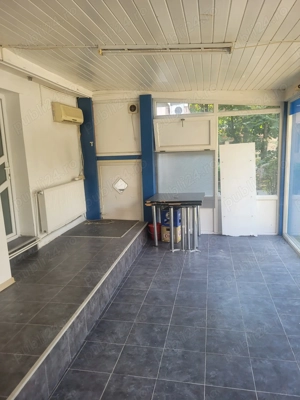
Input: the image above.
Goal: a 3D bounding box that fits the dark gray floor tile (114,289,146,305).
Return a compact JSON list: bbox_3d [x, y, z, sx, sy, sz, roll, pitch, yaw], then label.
[{"bbox_3d":[-0.209,1.072,3.352,0.330,0.010,0.330,0,10,12],"label":"dark gray floor tile"}]

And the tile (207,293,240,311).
[{"bbox_3d":[0.769,1.072,3.143,0.335,0.015,0.329,0,10,12],"label":"tile"}]

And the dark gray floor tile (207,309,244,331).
[{"bbox_3d":[0.703,1.128,2.829,0.330,0.010,0.330,0,10,12],"label":"dark gray floor tile"}]

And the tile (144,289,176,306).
[{"bbox_3d":[0.117,1.071,3.285,0.330,0.010,0.330,0,10,12],"label":"tile"}]

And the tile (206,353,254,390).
[{"bbox_3d":[0.571,1.244,2.187,0.330,0.010,0.330,0,10,12],"label":"tile"}]

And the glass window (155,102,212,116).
[{"bbox_3d":[0.604,-1.596,5.251,0.998,0.224,0.050,0,10,12],"label":"glass window"}]

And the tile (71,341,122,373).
[{"bbox_3d":[-0.406,1.246,2.383,0.330,0.015,0.330,0,10,12],"label":"tile"}]

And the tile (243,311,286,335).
[{"bbox_3d":[1.030,1.130,2.756,0.330,0.015,0.330,0,10,12],"label":"tile"}]

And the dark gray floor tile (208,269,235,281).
[{"bbox_3d":[0.901,0.954,3.793,0.330,0.010,0.330,0,10,12],"label":"dark gray floor tile"}]

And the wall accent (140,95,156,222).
[{"bbox_3d":[-0.017,-0.708,5.442,0.206,2.251,0.200,0,10,12],"label":"wall accent"}]

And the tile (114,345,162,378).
[{"bbox_3d":[-0.080,1.245,2.316,0.330,0.015,0.330,0,10,12],"label":"tile"}]

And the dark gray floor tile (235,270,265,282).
[{"bbox_3d":[1.227,0.954,3.709,0.335,0.015,0.329,0,10,12],"label":"dark gray floor tile"}]

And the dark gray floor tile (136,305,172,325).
[{"bbox_3d":[0.052,1.131,2.958,0.330,0.015,0.330,0,10,12],"label":"dark gray floor tile"}]

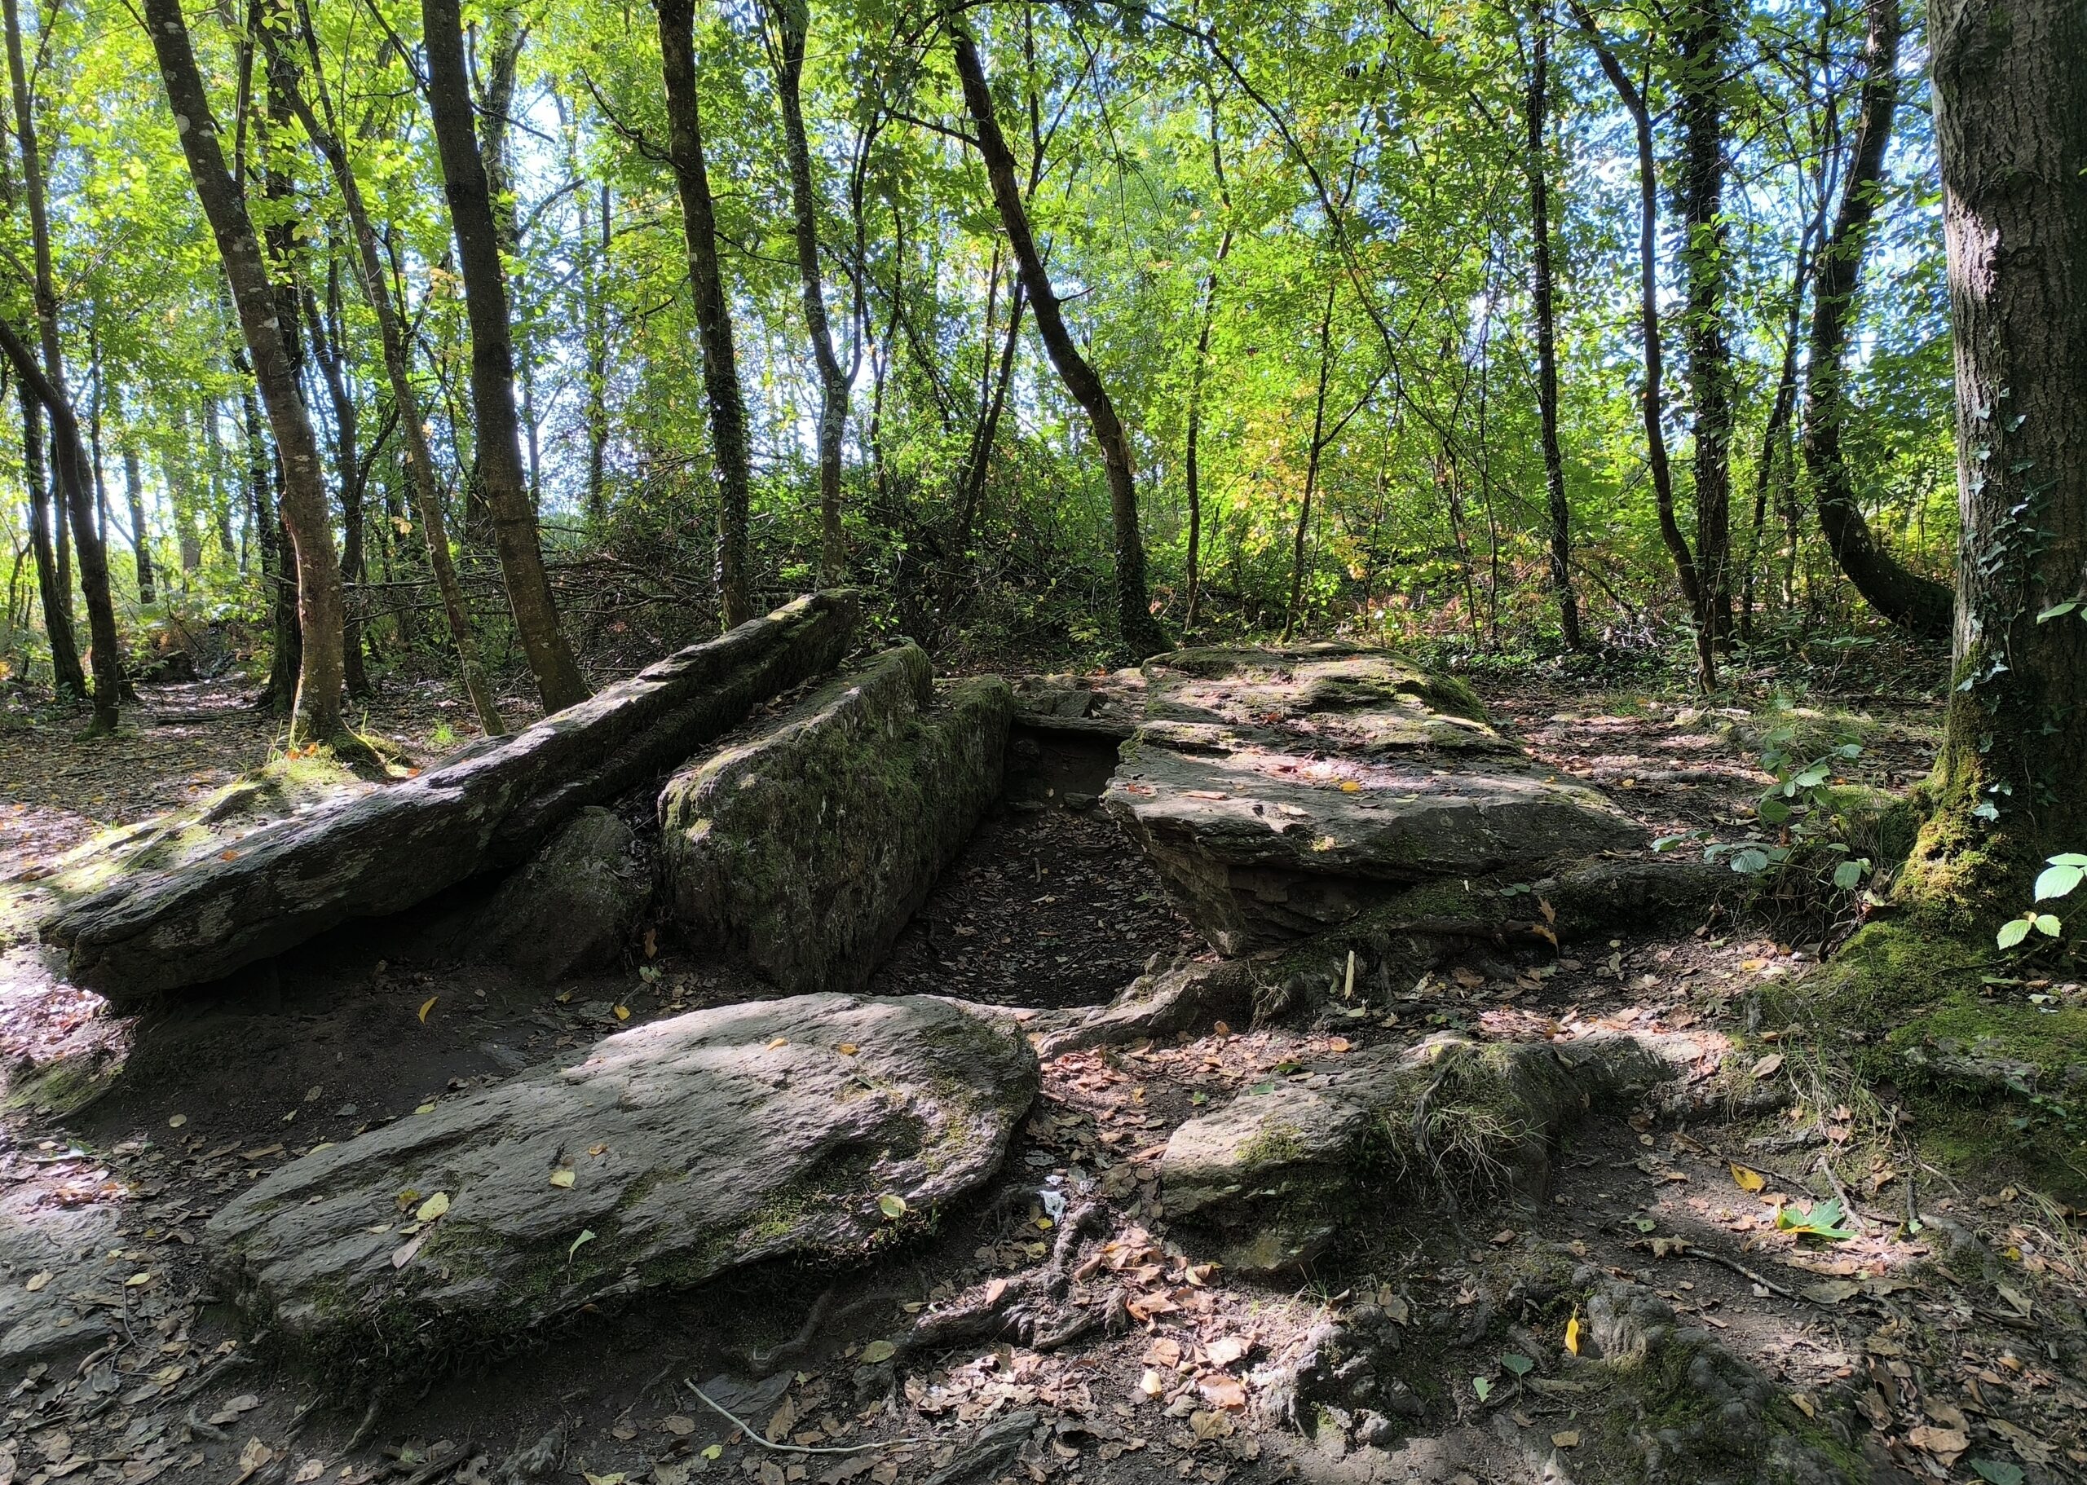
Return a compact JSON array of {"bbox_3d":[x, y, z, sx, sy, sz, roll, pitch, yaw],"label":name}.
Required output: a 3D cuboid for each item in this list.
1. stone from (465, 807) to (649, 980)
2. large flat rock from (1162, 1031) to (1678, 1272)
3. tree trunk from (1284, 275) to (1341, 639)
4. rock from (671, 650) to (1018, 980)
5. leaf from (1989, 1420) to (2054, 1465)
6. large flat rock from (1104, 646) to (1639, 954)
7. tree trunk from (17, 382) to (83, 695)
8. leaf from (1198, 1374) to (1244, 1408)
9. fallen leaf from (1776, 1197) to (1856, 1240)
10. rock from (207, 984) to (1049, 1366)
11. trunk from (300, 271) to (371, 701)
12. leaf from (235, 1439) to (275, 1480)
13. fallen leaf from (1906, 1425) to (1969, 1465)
[{"bbox_3d":[-1.630,0.467,4.722,0.580,0.500,0.420,-3,10,-15],"label":"stone"},{"bbox_3d":[0.880,0.846,3.183,1.280,0.260,0.550,-5,11,-27],"label":"large flat rock"},{"bbox_3d":[2.440,-2.586,12.545,0.440,3.200,0.300,0,9,0],"label":"tree trunk"},{"bbox_3d":[-0.700,0.141,5.701,0.760,0.830,2.400,2,10,10],"label":"rock"},{"bbox_3d":[1.435,1.023,2.037,0.055,0.020,0.100,-8,12,-39],"label":"leaf"},{"bbox_3d":[1.220,0.157,6.152,1.950,0.920,2.300,0,6,0],"label":"large flat rock"},{"bbox_3d":[-10.021,-2.025,14.000,0.240,3.110,0.240,-9,0,1],"label":"tree trunk"},{"bbox_3d":[0.314,1.145,2.450,0.080,0.020,0.080,0,6,0],"label":"leaf"},{"bbox_3d":[1.670,1.030,3.000,0.160,0.045,0.110,2,6,20],"label":"fallen leaf"},{"bbox_3d":[-0.780,0.838,3.111,1.750,0.330,1.020,-7,12,-37],"label":"rock"},{"bbox_3d":[-5.320,-1.868,10.435,0.400,3.200,0.320,0,9,0],"label":"trunk"},{"bbox_3d":[-1.319,1.199,2.320,0.060,0.018,0.075,-3,7,-25],"label":"leaf"},{"bbox_3d":[1.482,1.164,2.300,0.095,0.020,0.070,2,6,20],"label":"fallen leaf"}]

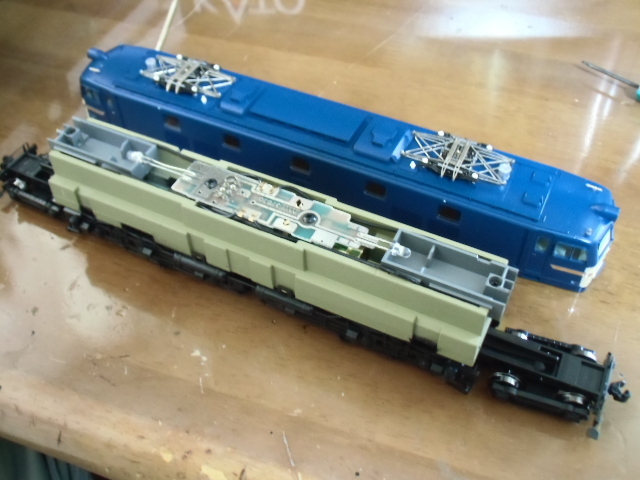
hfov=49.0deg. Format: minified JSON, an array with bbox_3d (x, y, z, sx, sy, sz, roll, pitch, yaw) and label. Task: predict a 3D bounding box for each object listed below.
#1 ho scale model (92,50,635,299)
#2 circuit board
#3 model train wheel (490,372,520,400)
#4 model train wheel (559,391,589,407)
[{"bbox_3d":[0.002,-0.041,0.289,0.229,0.034,0.035,20,50,19],"label":"ho scale model"},{"bbox_3d":[-0.011,-0.009,0.226,0.080,0.004,0.017,20,50,19],"label":"circuit board"},{"bbox_3d":[0.059,0.046,0.221,0.011,0.011,0.003,15,48,15],"label":"model train wheel"},{"bbox_3d":[0.078,0.051,0.215,0.011,0.011,0.003,15,48,15],"label":"model train wheel"}]

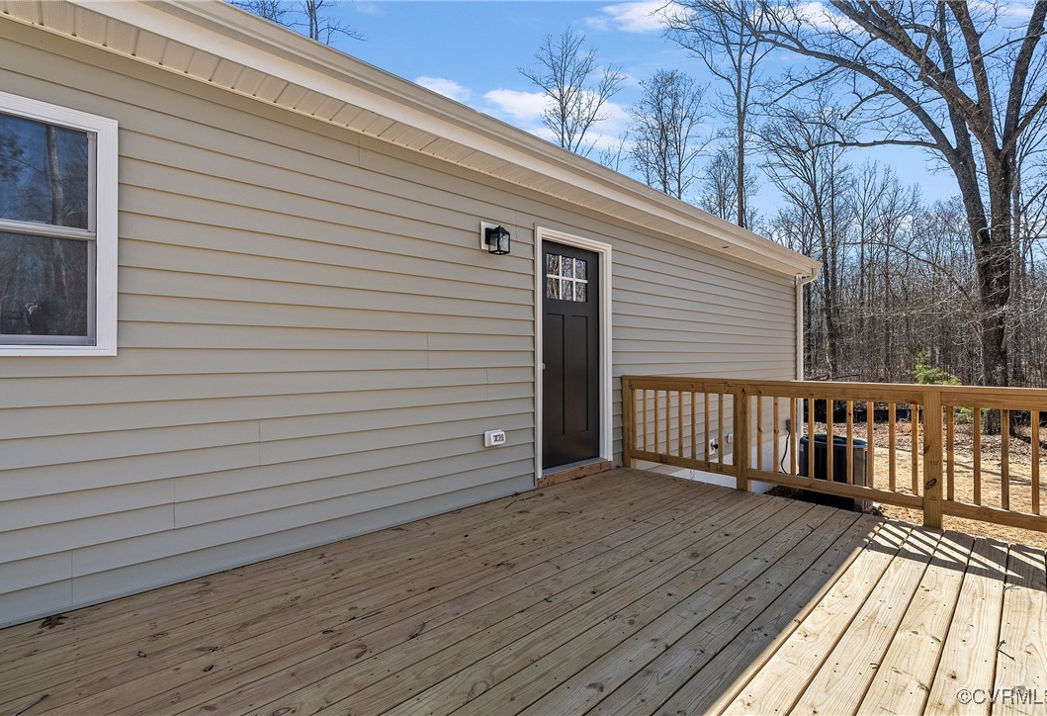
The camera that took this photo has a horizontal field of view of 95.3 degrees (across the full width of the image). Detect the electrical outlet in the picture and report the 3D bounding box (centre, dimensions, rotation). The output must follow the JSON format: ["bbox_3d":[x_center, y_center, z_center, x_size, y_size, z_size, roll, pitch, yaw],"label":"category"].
[{"bbox_3d":[-0.220,0.620,3.656,0.166,0.120,0.075,0,0,-42],"label":"electrical outlet"}]

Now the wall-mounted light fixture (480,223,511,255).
[{"bbox_3d":[-0.199,-0.887,3.595,0.180,0.272,0.195,0,0,-42],"label":"wall-mounted light fixture"}]

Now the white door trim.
[{"bbox_3d":[0.459,-0.043,4.343,1.020,2.110,0.100,0,0,-42],"label":"white door trim"}]

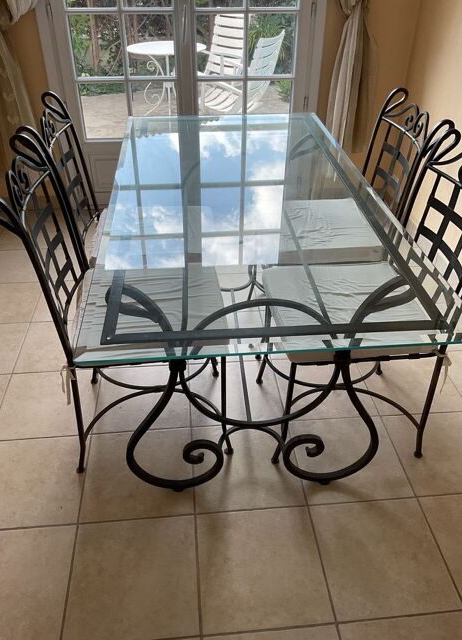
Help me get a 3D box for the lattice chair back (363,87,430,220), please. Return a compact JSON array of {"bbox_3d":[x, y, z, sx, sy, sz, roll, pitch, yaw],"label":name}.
[{"bbox_3d":[0.588,-0.520,1.866,0.166,0.479,0.404,-3,37,-5],"label":"lattice chair back"}]

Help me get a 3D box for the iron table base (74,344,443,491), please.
[{"bbox_3d":[0.020,-0.124,1.920,0.748,0.718,1.456,-3,37,-5],"label":"iron table base"}]

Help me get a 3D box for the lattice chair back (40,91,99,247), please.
[{"bbox_3d":[-0.565,-0.477,1.824,0.162,0.489,0.418,-3,37,-5],"label":"lattice chair back"}]

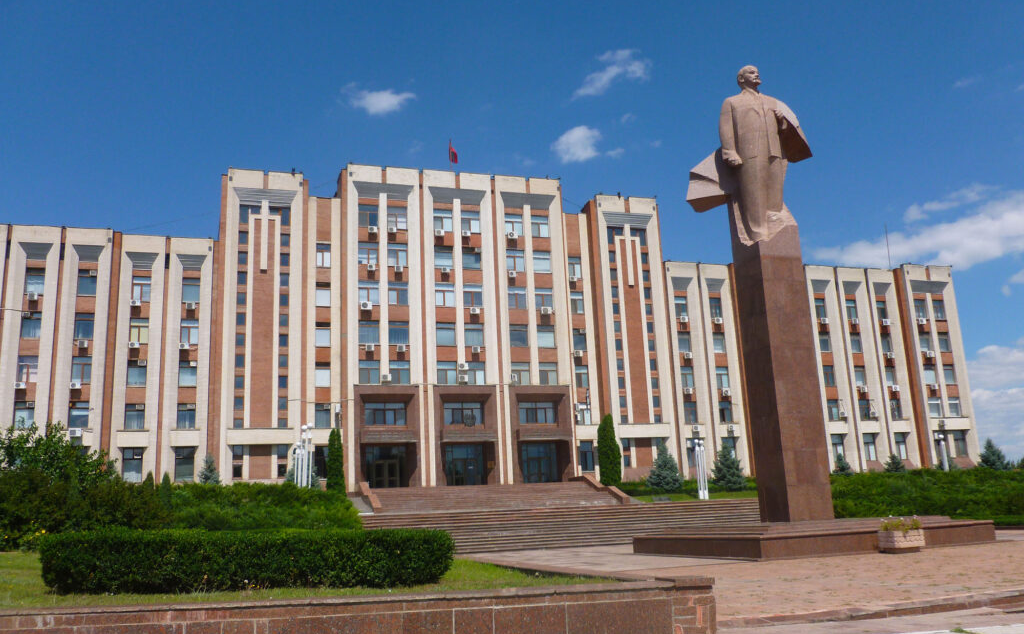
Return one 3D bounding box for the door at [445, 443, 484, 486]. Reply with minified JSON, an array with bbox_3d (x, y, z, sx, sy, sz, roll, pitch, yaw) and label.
[{"bbox_3d":[-4.032,12.574,70.344,3.400,3.650,0.250,1,-13,-18],"label":"door"}]

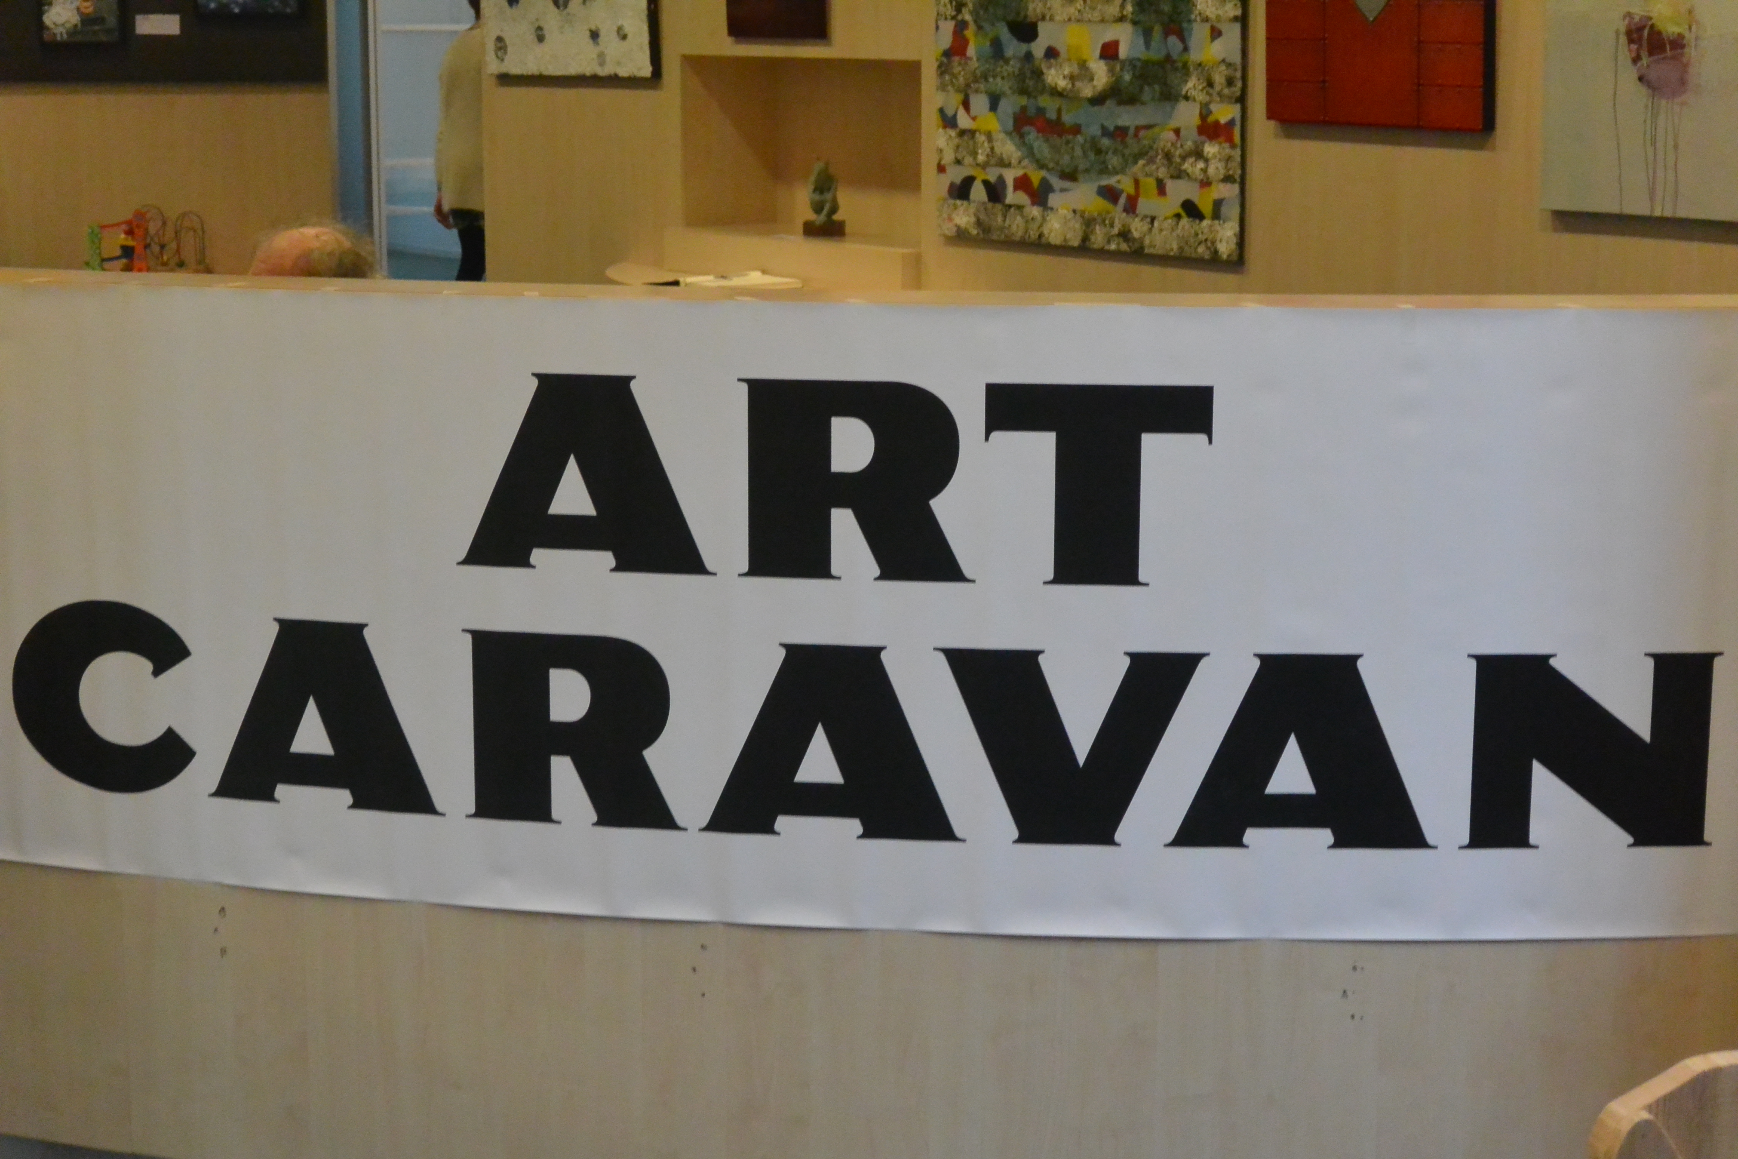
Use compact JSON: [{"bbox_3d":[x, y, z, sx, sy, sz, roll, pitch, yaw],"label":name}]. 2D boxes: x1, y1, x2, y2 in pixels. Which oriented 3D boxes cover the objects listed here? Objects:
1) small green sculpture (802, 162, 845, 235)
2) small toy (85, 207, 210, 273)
[{"bbox_3d":[-0.112,-0.945,7.300,0.104,0.186,0.085,0,11,2],"label":"small green sculpture"},{"bbox_3d":[-1.835,-0.861,7.500,0.300,0.172,0.200,0,11,0],"label":"small toy"}]

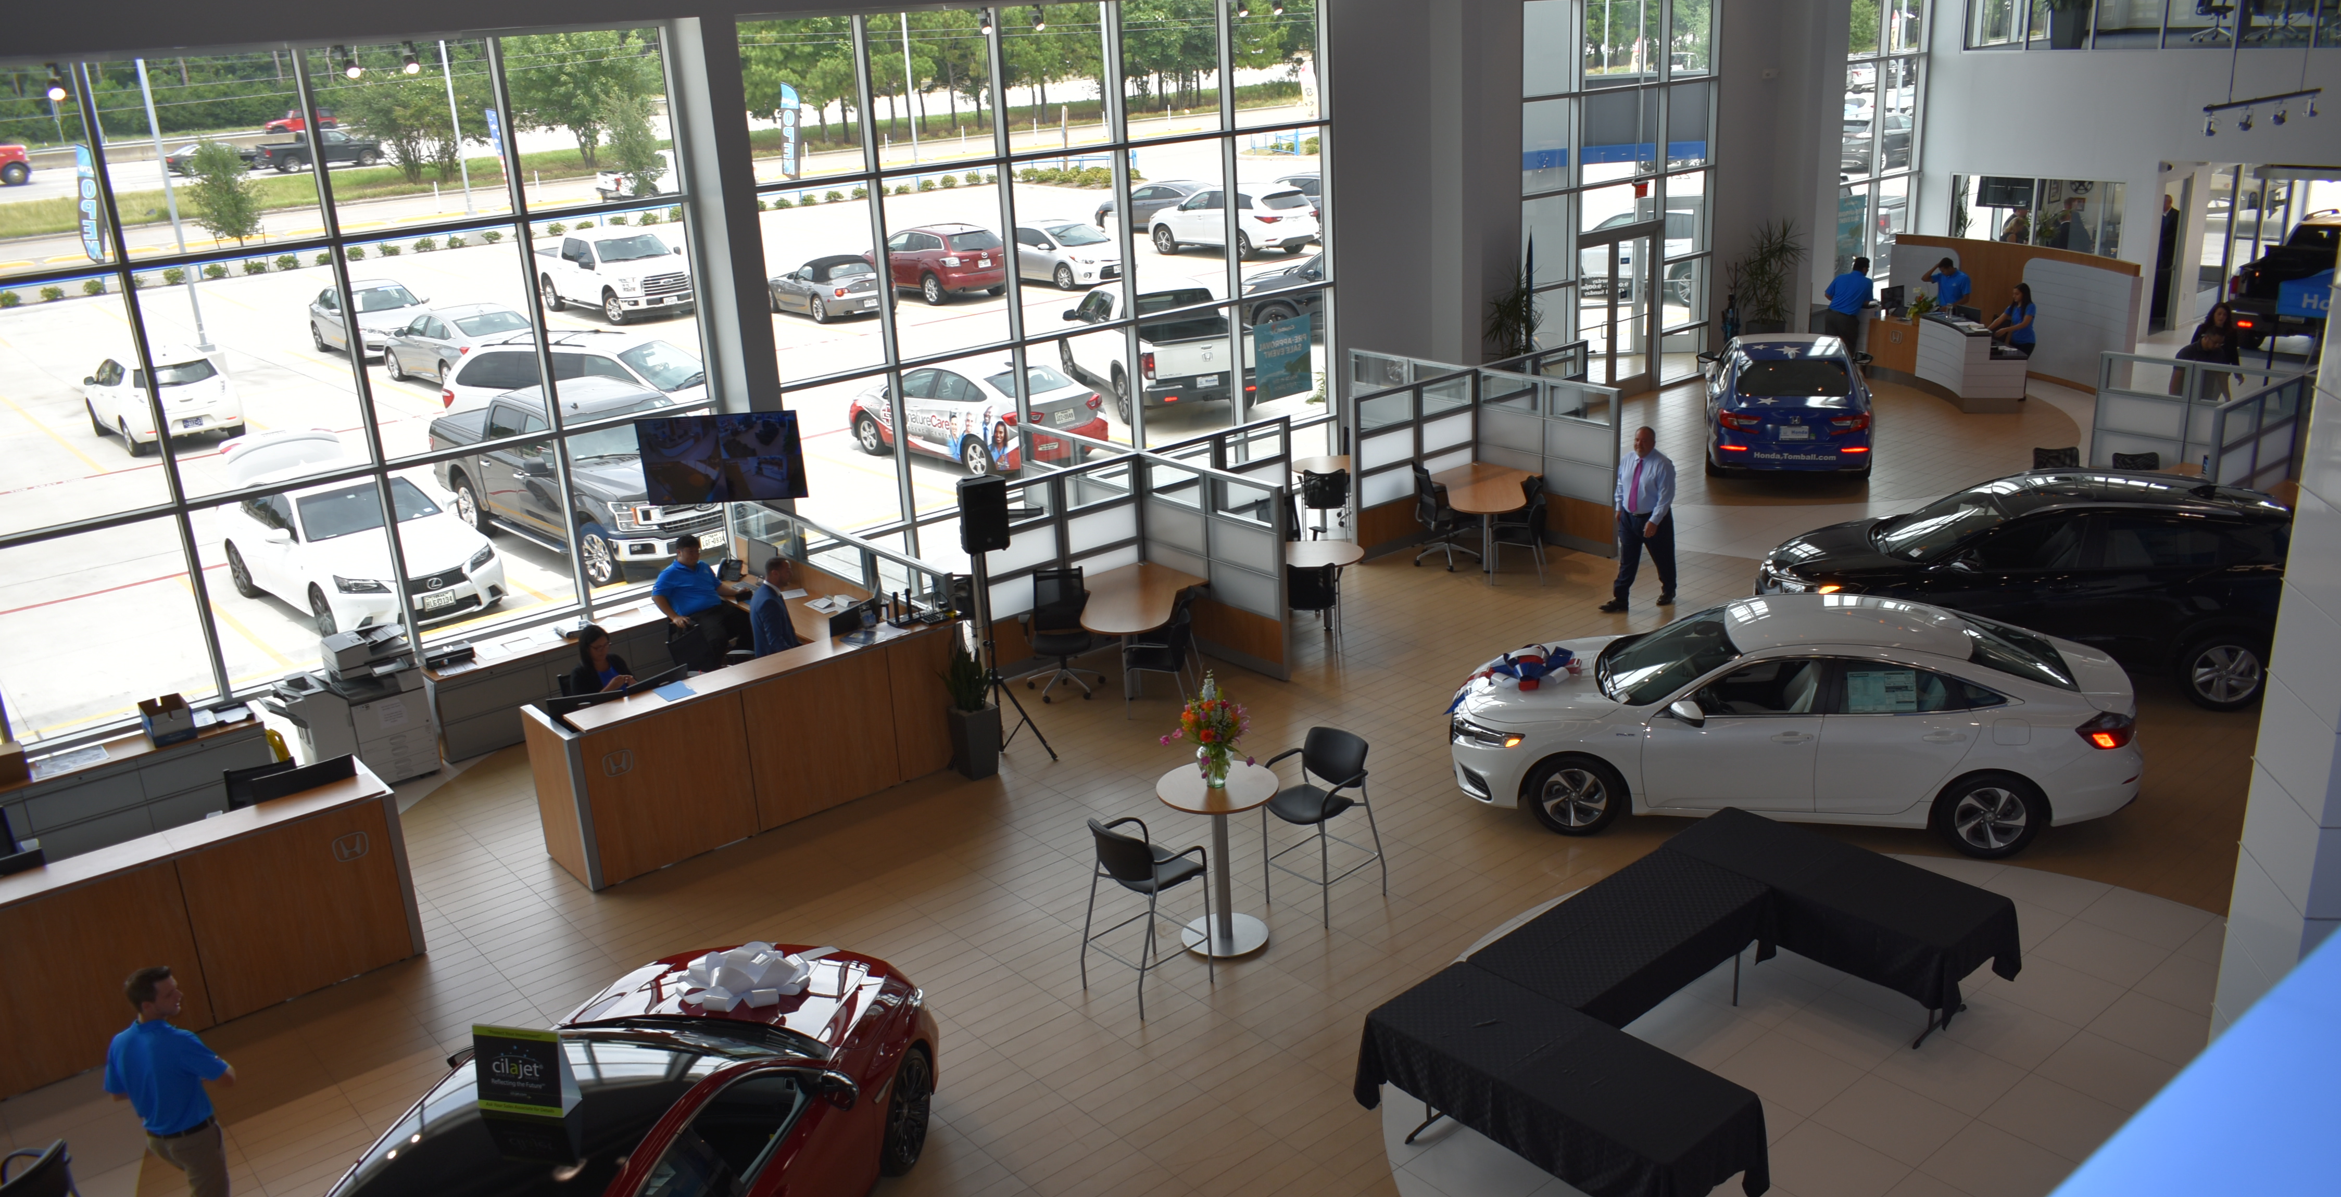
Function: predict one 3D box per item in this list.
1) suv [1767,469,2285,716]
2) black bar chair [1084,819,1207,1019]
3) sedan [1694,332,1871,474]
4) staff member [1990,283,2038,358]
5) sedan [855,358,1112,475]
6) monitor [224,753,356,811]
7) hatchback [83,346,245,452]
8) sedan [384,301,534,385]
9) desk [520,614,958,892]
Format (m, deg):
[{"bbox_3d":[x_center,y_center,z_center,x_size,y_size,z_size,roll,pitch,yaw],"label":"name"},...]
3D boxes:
[{"bbox_3d":[7.180,-0.214,14.611,4.330,1.605,1.780,3,20,18],"label":"suv"},{"bbox_3d":[-0.154,1.853,10.599,0.600,1.120,0.590,-19,24,-38],"label":"black bar chair"},{"bbox_3d":[7.843,-2.594,22.341,1.860,1.450,4.880,2,19,16],"label":"sedan"},{"bbox_3d":[11.646,-3.514,24.199,0.560,1.620,0.460,-6,18,-8],"label":"staff member"},{"bbox_3d":[-2.899,-2.821,25.734,1.800,1.460,4.670,-19,24,-40],"label":"sedan"},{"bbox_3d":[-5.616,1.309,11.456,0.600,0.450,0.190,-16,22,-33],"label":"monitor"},{"bbox_3d":[-17.218,-3.554,29.931,1.770,1.550,4.440,-18,23,-37],"label":"hatchback"},{"bbox_3d":[-13.334,-4.838,33.361,1.860,1.450,4.880,-19,24,-39],"label":"sedan"},{"bbox_3d":[-3.133,1.050,13.470,3.200,1.150,0.860,-17,23,-37],"label":"desk"}]

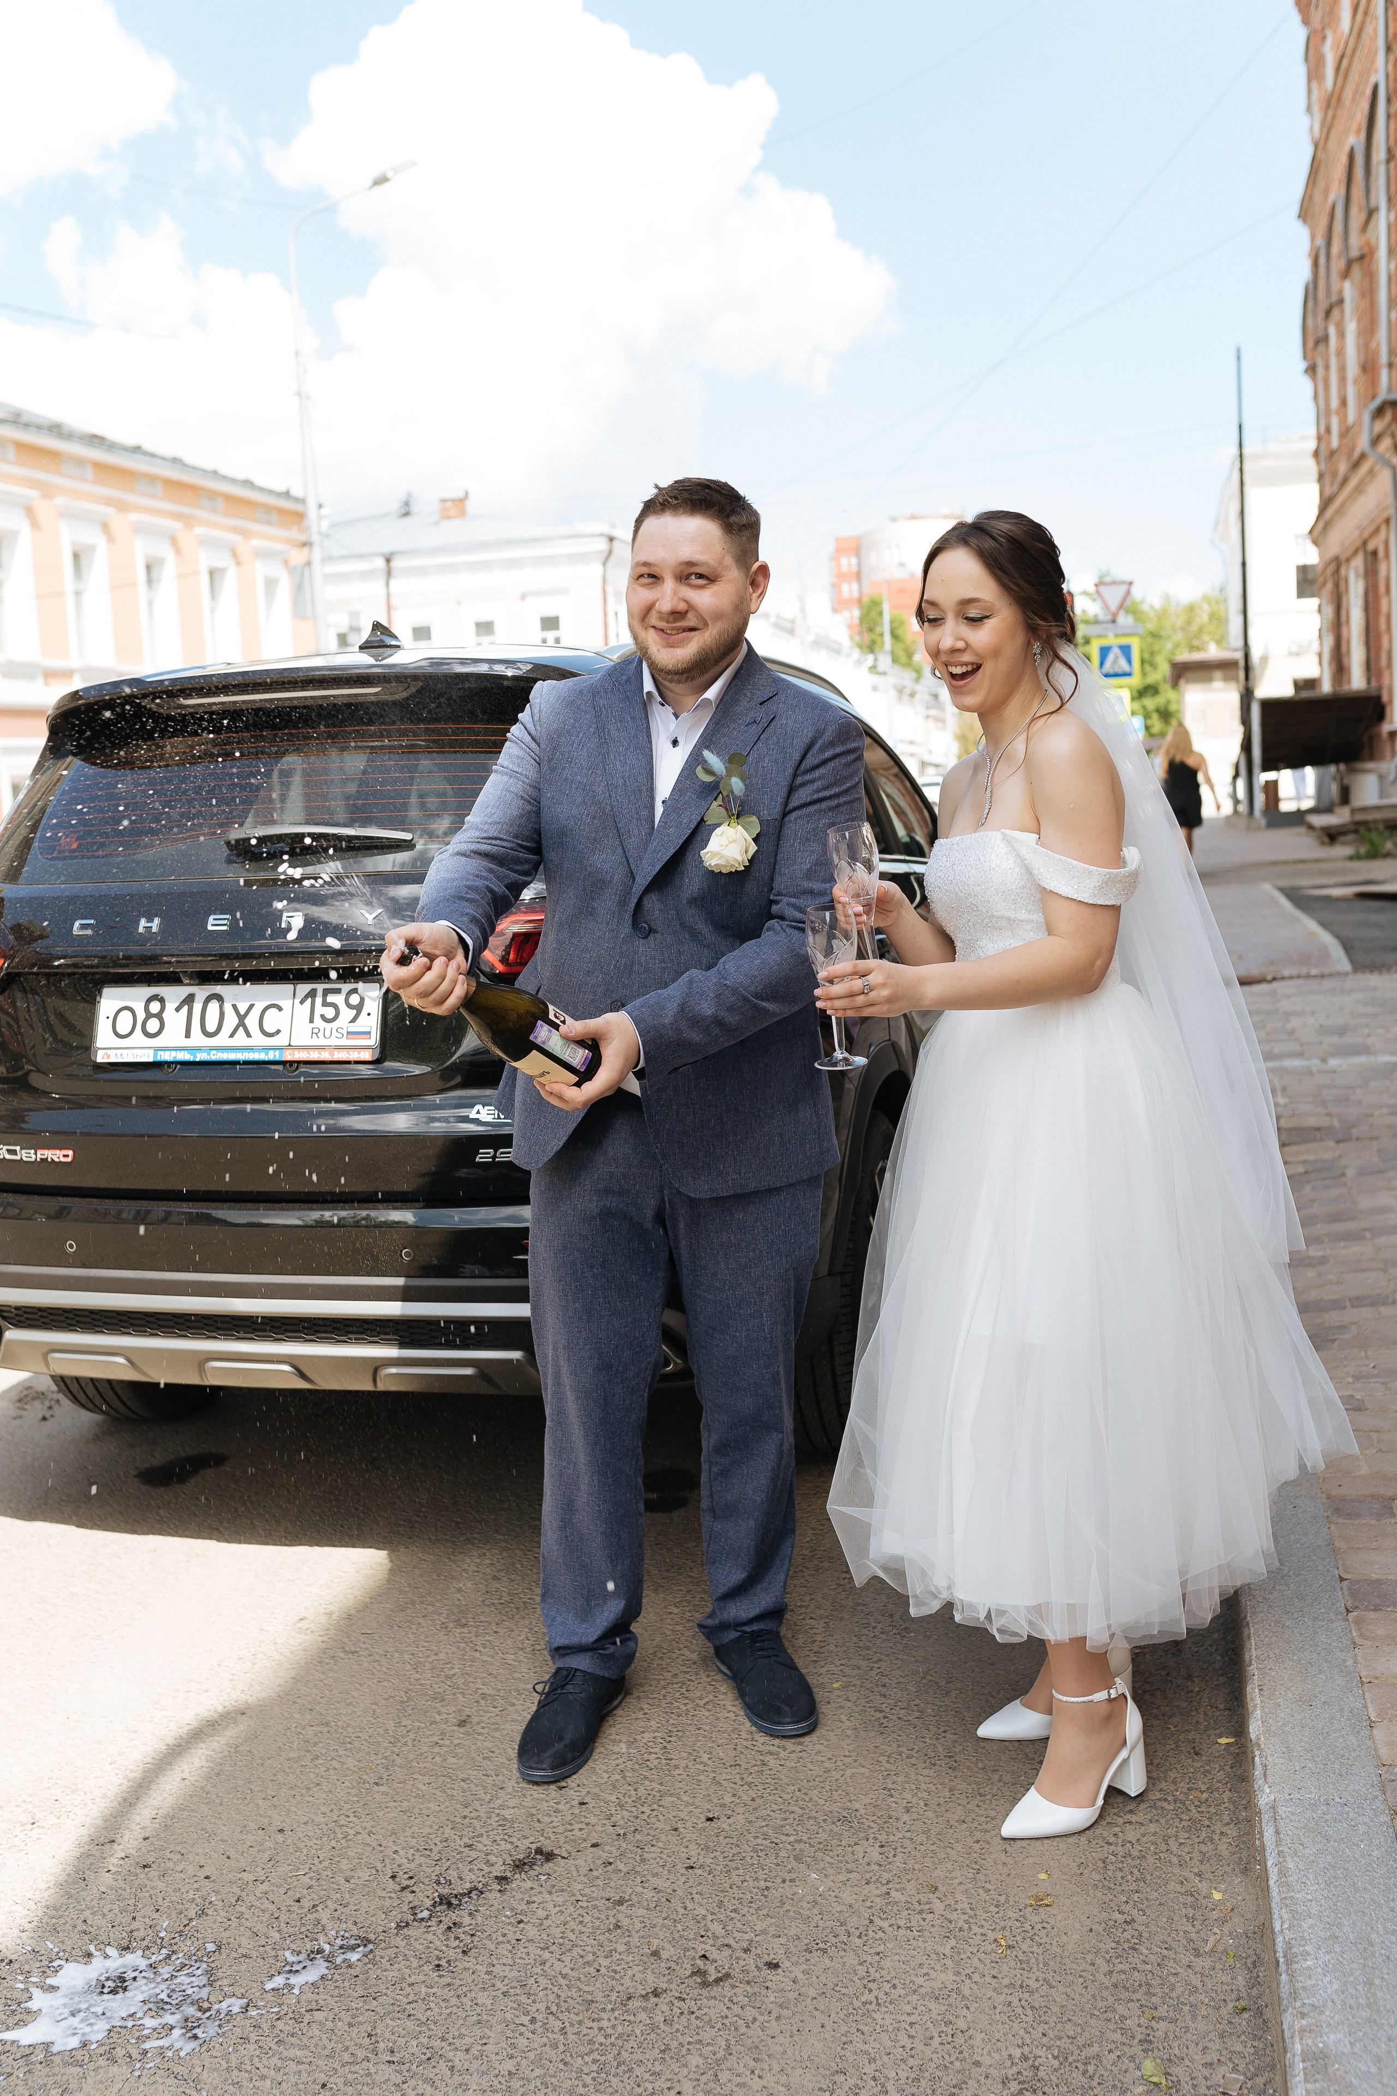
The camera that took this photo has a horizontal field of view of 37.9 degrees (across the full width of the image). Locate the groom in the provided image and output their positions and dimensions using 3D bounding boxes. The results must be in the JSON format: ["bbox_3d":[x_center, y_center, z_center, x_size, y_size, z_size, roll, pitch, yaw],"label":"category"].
[{"bbox_3d":[-0.081,0.100,2.800,0.620,1.770,0.500,-1,6,15],"label":"groom"}]

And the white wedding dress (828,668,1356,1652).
[{"bbox_3d":[0.522,0.111,2.730,0.700,1.250,0.660,-6,7,-31],"label":"white wedding dress"}]

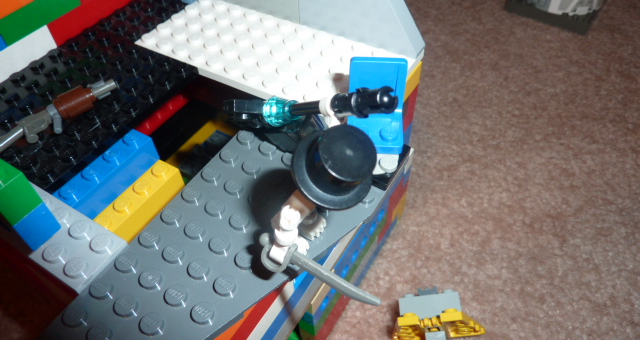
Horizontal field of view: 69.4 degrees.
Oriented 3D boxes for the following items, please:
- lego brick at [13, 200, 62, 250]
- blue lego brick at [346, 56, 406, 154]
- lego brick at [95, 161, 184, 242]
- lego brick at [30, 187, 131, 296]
[{"bbox_3d":[-0.076,0.011,0.116,0.016,0.010,0.008,23,53,21],"label":"lego brick"},{"bbox_3d":[0.016,-0.018,0.132,0.016,0.020,0.017,3,48,5],"label":"blue lego brick"},{"bbox_3d":[-0.057,0.011,0.146,0.008,0.011,0.032,23,53,21],"label":"lego brick"},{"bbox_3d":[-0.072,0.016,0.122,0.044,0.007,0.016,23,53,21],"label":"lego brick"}]

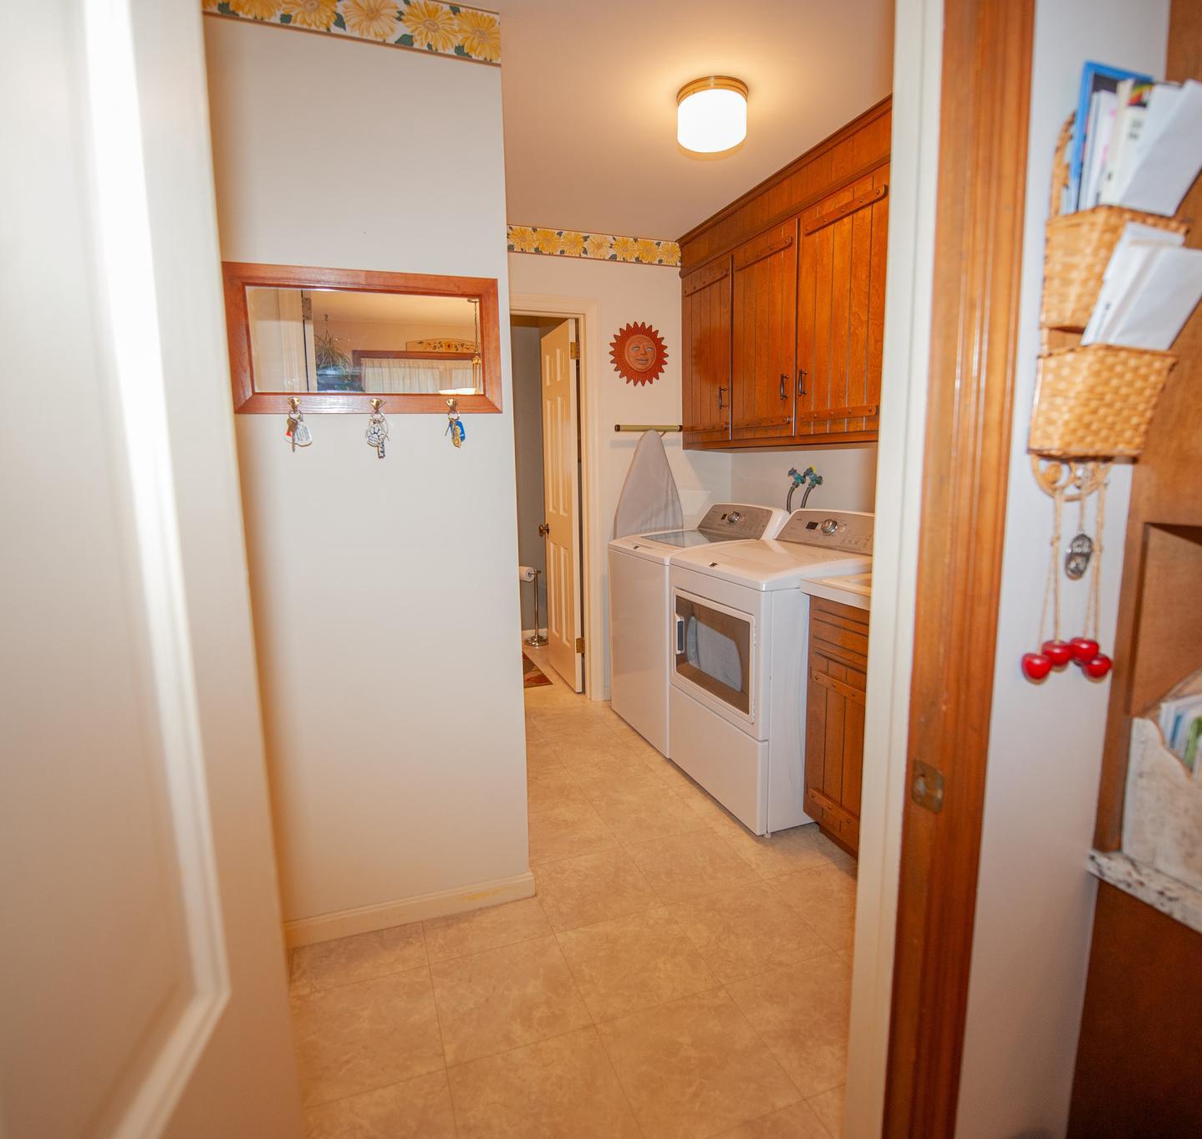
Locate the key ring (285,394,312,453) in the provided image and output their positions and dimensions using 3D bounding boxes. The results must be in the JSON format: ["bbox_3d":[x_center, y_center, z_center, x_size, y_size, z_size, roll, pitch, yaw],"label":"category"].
[{"bbox_3d":[-0.738,-0.353,1.620,0.058,0.134,0.035,-4,8,-19],"label":"key ring"}]

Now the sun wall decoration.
[{"bbox_3d":[0.199,-1.124,3.480,0.320,0.320,0.040,-4,9,-20],"label":"sun wall decoration"}]

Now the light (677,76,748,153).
[{"bbox_3d":[0.359,-1.452,2.133,0.225,0.120,0.225,-1,9,0],"label":"light"}]

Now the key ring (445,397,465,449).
[{"bbox_3d":[-0.382,-0.384,1.743,0.052,0.134,0.035,-4,9,-20],"label":"key ring"}]

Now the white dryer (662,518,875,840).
[{"bbox_3d":[0.748,0.338,2.643,0.700,1.080,0.705,-4,9,-20],"label":"white dryer"}]

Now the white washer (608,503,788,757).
[{"bbox_3d":[0.478,0.251,3.275,0.655,1.080,0.690,-4,9,-19],"label":"white washer"}]

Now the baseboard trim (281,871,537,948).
[{"bbox_3d":[-0.549,0.989,1.912,0.759,0.082,0.018,-4,9,-20],"label":"baseboard trim"}]

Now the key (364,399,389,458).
[{"bbox_3d":[-0.571,-0.357,1.690,0.060,0.145,0.028,-4,8,-20],"label":"key"}]

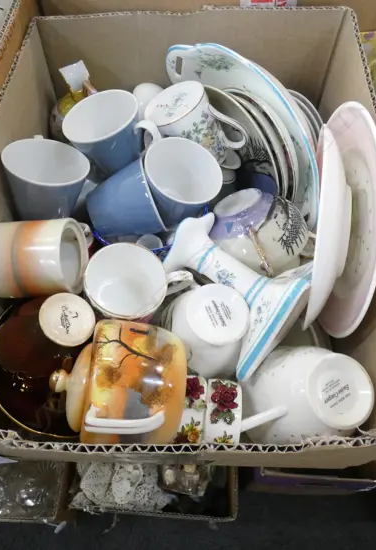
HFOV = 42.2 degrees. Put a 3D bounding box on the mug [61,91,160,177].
[{"bbox_3d":[-0.073,-0.147,0.538,0.111,0.069,0.085,14,61,25],"label":"mug"}]

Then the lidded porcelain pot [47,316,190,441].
[{"bbox_3d":[-0.056,0.096,0.415,0.117,0.148,0.108,8,93,-10],"label":"lidded porcelain pot"}]

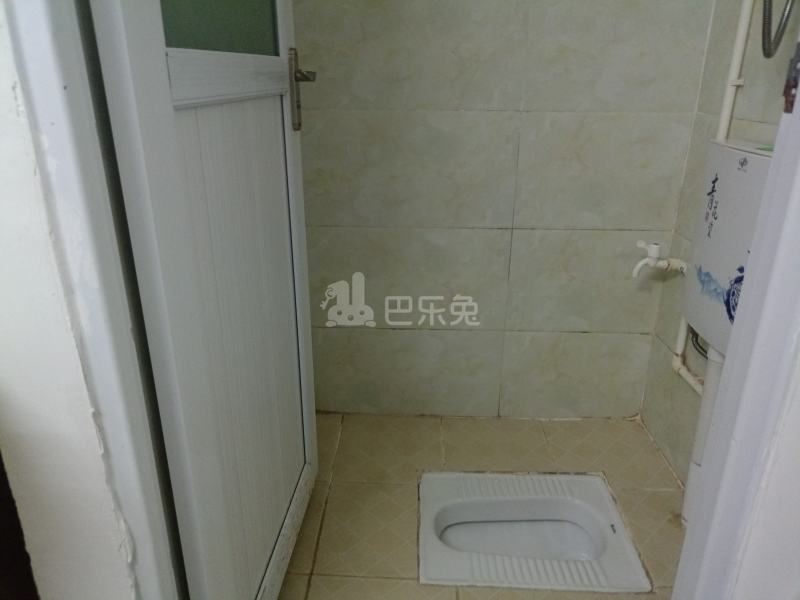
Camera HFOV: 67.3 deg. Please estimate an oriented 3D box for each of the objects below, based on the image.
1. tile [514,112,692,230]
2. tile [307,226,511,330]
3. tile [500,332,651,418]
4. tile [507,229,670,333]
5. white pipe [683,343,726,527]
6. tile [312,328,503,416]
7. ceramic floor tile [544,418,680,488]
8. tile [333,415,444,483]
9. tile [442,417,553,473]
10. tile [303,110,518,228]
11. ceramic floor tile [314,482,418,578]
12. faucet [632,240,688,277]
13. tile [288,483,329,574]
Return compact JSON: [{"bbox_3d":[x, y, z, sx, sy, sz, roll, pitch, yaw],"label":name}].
[{"bbox_3d":[0.526,-0.334,1.585,0.435,0.304,0.010,1,21,1],"label":"tile"},{"bbox_3d":[0.002,-0.058,1.684,0.600,0.302,0.010,1,22,1],"label":"tile"},{"bbox_3d":[0.520,0.228,1.798,0.435,0.288,0.010,1,21,1],"label":"tile"},{"bbox_3d":[0.523,-0.049,1.693,0.435,0.304,0.010,1,21,1],"label":"tile"},{"bbox_3d":[0.683,0.314,1.335,0.054,0.460,0.054,1,21,1],"label":"white pipe"},{"bbox_3d":[0.002,0.219,1.807,0.600,0.288,0.010,1,21,1],"label":"tile"},{"bbox_3d":[0.579,0.428,1.695,0.307,0.010,0.322,1,21,1],"label":"ceramic floor tile"},{"bbox_3d":[-0.025,0.416,1.706,0.300,0.010,0.320,1,21,1],"label":"tile"},{"bbox_3d":[0.274,0.421,1.686,0.300,0.010,0.300,1,22,1],"label":"tile"},{"bbox_3d":[0.009,-0.343,1.593,0.600,0.304,0.010,1,21,1],"label":"tile"},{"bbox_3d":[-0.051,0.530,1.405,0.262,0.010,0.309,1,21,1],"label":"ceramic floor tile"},{"bbox_3d":[0.671,-0.104,1.538,0.140,0.102,0.043,1,21,1],"label":"faucet"},{"bbox_3d":[-0.332,0.526,1.408,0.300,0.010,0.300,1,22,1],"label":"tile"}]

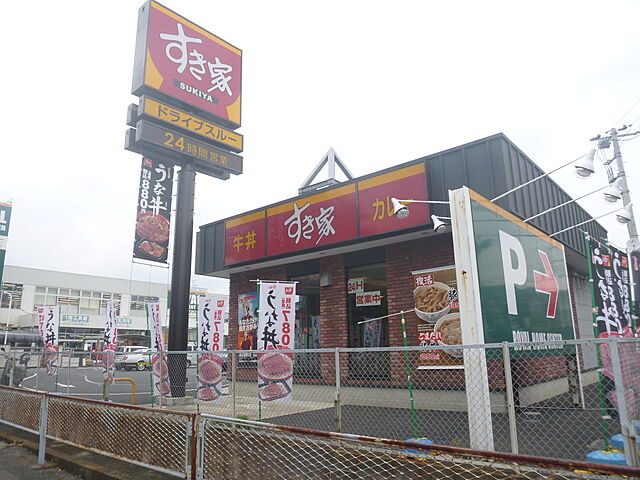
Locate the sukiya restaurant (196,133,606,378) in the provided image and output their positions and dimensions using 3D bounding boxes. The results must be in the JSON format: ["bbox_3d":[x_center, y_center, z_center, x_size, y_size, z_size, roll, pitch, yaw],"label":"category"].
[{"bbox_3d":[2.830,1.847,13.137,8.400,4.650,9.300,-12,-17,39],"label":"sukiya restaurant"}]

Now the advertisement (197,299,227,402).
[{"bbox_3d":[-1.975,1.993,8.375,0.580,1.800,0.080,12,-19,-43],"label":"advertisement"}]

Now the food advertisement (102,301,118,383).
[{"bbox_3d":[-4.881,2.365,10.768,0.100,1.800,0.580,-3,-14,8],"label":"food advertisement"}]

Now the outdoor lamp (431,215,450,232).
[{"bbox_3d":[1.817,-0.250,7.000,0.240,0.250,0.210,-12,-17,39],"label":"outdoor lamp"}]

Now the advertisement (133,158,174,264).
[{"bbox_3d":[-3.596,-0.621,10.143,0.050,2.350,0.820,-12,-17,39],"label":"advertisement"}]

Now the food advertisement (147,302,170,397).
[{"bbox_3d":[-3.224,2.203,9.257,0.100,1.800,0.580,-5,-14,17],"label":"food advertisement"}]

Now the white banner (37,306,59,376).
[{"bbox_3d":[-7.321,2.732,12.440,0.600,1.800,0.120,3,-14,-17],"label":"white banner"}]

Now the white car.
[{"bbox_3d":[-11.774,8.304,32.519,1.700,1.580,4.400,-12,-17,39],"label":"white car"}]

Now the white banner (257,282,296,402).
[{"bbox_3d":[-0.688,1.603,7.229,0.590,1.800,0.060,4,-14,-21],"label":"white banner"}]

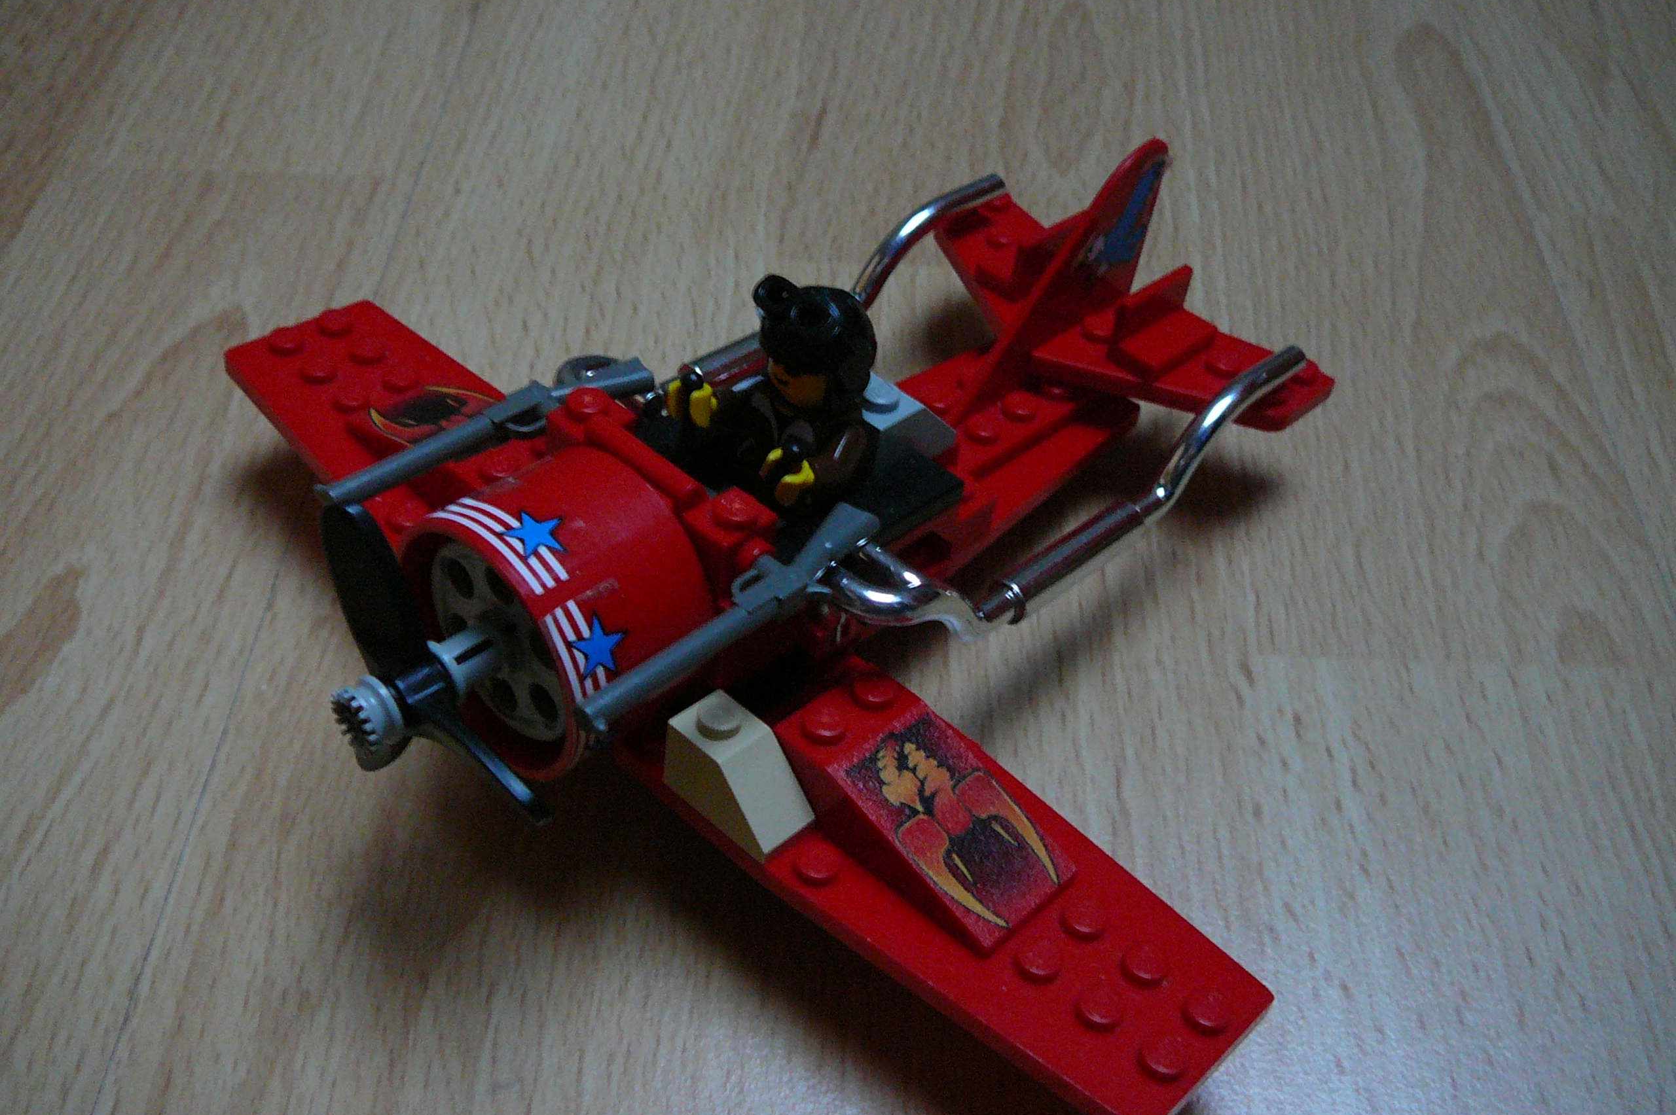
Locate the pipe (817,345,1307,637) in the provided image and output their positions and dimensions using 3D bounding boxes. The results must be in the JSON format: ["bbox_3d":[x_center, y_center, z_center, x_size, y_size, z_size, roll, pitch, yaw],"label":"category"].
[{"bbox_3d":[0.031,-0.010,0.216,0.015,0.015,0.090,36,48,27],"label":"pipe"}]

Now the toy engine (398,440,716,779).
[{"bbox_3d":[-0.031,0.006,0.186,0.032,0.032,0.020,36,48,27],"label":"toy engine"}]

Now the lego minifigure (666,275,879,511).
[{"bbox_3d":[-0.006,-0.016,0.199,0.023,0.036,0.023,36,48,27],"label":"lego minifigure"}]

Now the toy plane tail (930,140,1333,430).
[{"bbox_3d":[0.034,-0.040,0.235,0.064,0.033,0.048,36,48,27],"label":"toy plane tail"}]

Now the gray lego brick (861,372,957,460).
[{"bbox_3d":[0.005,-0.018,0.215,0.016,0.007,0.015,36,48,27],"label":"gray lego brick"}]

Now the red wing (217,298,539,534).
[{"bbox_3d":[-0.054,-0.018,0.226,0.066,0.015,0.032,37,48,27],"label":"red wing"}]

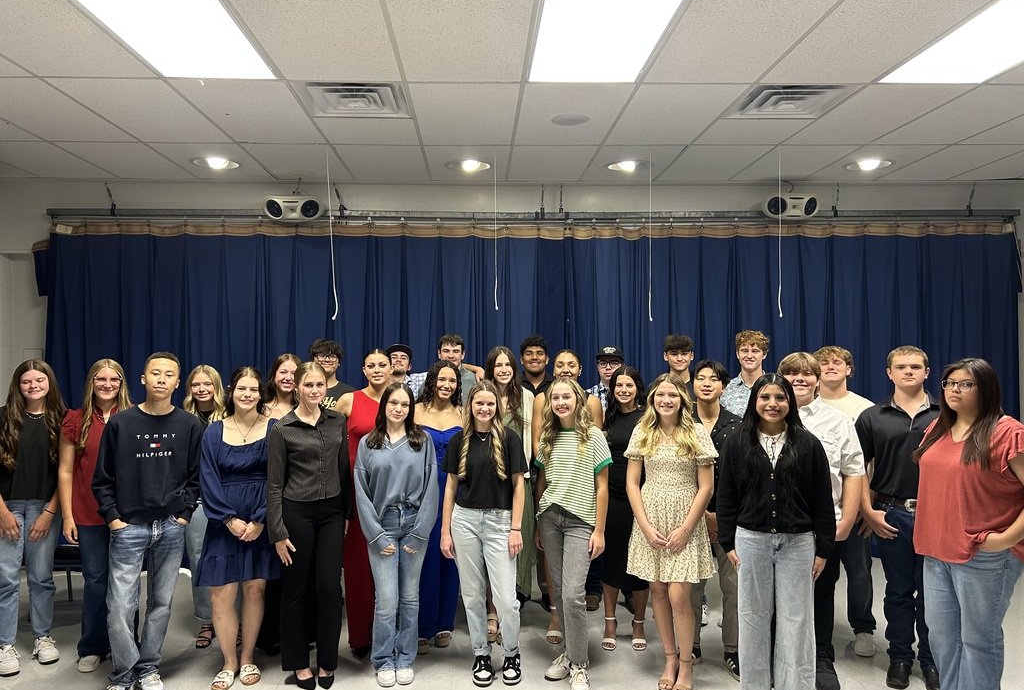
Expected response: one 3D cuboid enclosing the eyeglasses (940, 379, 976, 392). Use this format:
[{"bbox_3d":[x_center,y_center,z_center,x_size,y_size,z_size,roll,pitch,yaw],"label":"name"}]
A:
[{"bbox_3d":[1.989,0.177,3.411,0.142,0.046,0.140,-1,-1,38],"label":"eyeglasses"}]

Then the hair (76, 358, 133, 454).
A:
[{"bbox_3d":[-2.278,0.338,4.300,0.290,0.530,0.240,0,-1,-19],"label":"hair"}]

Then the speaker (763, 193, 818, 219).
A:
[{"bbox_3d":[2.202,-1.093,6.080,0.400,0.190,0.210,0,9,-3],"label":"speaker"}]

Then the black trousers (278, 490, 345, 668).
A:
[{"bbox_3d":[-1.092,1.280,4.190,0.345,0.955,0.260,0,0,-19],"label":"black trousers"}]

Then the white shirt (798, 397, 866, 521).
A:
[{"bbox_3d":[1.565,0.590,4.100,0.560,0.690,0.300,-1,-1,12],"label":"white shirt"}]

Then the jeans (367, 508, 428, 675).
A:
[{"bbox_3d":[-0.615,1.306,4.130,0.335,0.890,0.270,0,-1,-6],"label":"jeans"}]

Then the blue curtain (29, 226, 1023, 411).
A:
[{"bbox_3d":[0.263,0.396,6.037,7.720,2.660,0.200,0,-1,-3],"label":"blue curtain"}]

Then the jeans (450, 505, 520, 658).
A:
[{"bbox_3d":[-0.143,1.288,4.140,0.370,0.830,0.280,0,-1,-2],"label":"jeans"}]

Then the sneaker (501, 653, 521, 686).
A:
[{"bbox_3d":[0.000,1.726,4.135,0.108,0.120,0.280,0,-1,2],"label":"sneaker"}]

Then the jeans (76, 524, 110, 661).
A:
[{"bbox_3d":[-2.282,1.316,4.360,0.345,0.860,0.260,0,-1,-11],"label":"jeans"}]

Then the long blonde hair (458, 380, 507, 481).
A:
[{"bbox_3d":[-0.159,0.453,4.140,0.260,0.550,0.250,0,-1,-3],"label":"long blonde hair"}]

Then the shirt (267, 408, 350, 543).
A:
[{"bbox_3d":[-1.077,0.691,4.070,0.440,0.700,0.260,0,-1,-30],"label":"shirt"}]

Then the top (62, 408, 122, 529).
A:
[{"bbox_3d":[-2.306,0.677,4.320,0.450,0.670,0.260,0,-1,-19],"label":"top"}]

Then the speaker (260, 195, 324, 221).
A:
[{"bbox_3d":[-1.696,-1.060,5.970,0.470,0.200,0.180,0,10,-3],"label":"speaker"}]

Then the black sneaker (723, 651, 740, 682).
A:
[{"bbox_3d":[1.232,1.725,4.130,0.105,0.105,0.285,0,-1,-7],"label":"black sneaker"}]

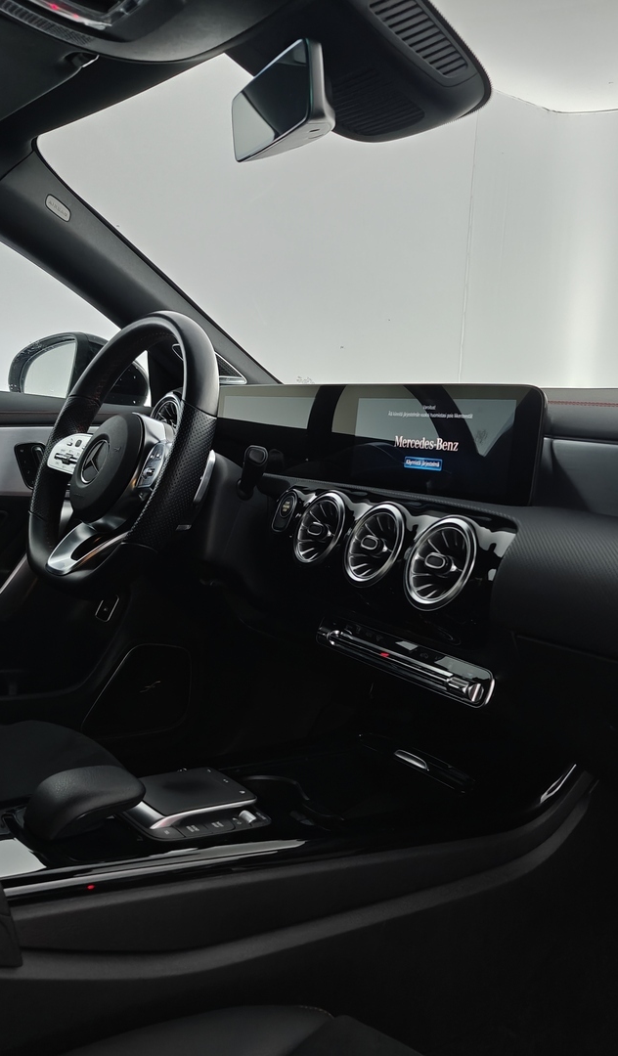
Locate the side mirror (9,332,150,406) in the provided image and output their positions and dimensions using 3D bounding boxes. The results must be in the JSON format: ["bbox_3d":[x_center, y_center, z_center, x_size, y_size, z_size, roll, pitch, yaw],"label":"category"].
[{"bbox_3d":[-0.403,-0.272,1.644,0.250,0.145,0.138,8,8,41],"label":"side mirror"}]

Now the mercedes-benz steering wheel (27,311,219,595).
[{"bbox_3d":[-0.211,-0.084,1.113,0.090,0.356,0.376,23,-6,-36],"label":"mercedes-benz steering wheel"}]

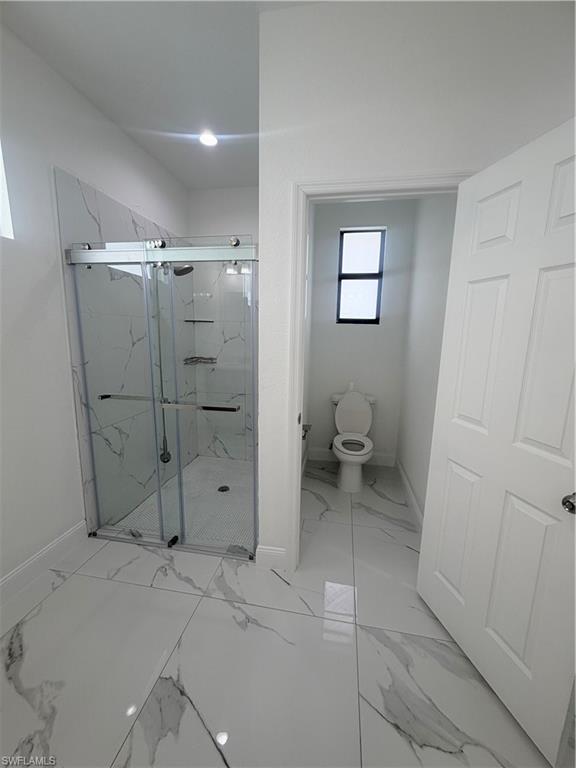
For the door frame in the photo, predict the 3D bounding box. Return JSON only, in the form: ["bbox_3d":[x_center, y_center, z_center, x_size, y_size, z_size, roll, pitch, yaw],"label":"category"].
[{"bbox_3d":[0.432,0.080,1.658,0.852,2.100,0.139,3,9,10],"label":"door frame"}]

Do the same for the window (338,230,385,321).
[{"bbox_3d":[0.731,-1.062,3.129,0.438,0.906,0.083,3,9,10],"label":"window"}]

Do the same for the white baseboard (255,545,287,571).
[{"bbox_3d":[-0.101,1.036,1.848,0.179,0.133,0.018,3,9,10],"label":"white baseboard"}]

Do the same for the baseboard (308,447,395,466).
[{"bbox_3d":[0.684,0.802,3.353,0.954,0.135,0.018,3,9,10],"label":"baseboard"}]

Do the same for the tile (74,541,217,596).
[{"bbox_3d":[-0.815,1.093,1.861,0.806,0.010,0.295,3,9,10],"label":"tile"}]

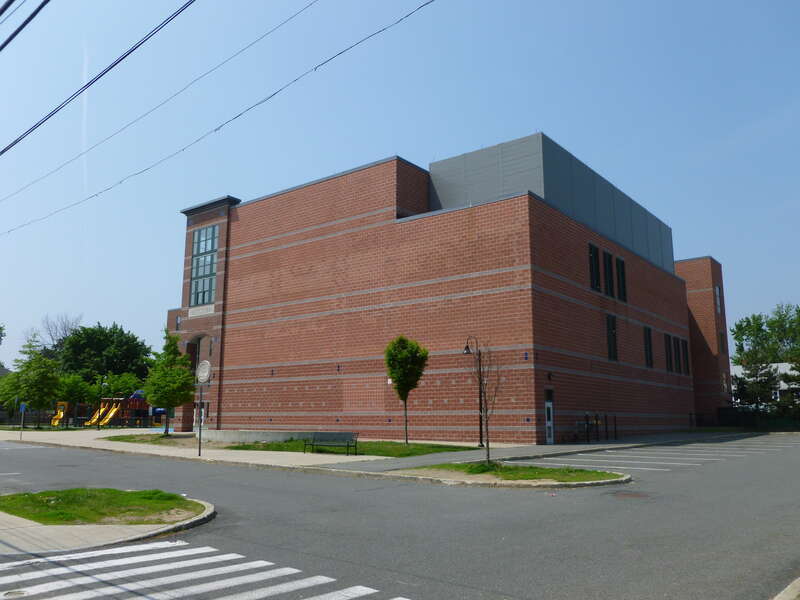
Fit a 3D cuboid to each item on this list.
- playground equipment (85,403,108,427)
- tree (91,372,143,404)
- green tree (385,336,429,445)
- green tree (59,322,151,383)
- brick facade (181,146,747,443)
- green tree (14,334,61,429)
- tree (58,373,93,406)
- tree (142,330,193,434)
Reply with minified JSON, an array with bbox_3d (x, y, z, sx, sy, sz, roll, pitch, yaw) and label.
[{"bbox_3d":[-31.893,12.053,68.000,0.800,2.500,2.600,-6,-12,30],"label":"playground equipment"},{"bbox_3d":[-33.287,11.719,76.557,5.635,6.259,5.635,-8,-13,38],"label":"tree"},{"bbox_3d":[0.335,4.382,31.768,2.135,5.261,2.135,0,-10,0],"label":"green tree"},{"bbox_3d":[-43.946,10.874,96.353,13.513,15.197,13.513,-8,-13,38],"label":"green tree"},{"bbox_3d":[5.854,2.614,56.050,32.500,17.400,36.900,-8,-13,38],"label":"brick facade"},{"bbox_3d":[-34.158,7.725,61.794,3.999,8.919,3.999,-8,-13,38],"label":"green tree"},{"bbox_3d":[-31.179,9.707,62.480,3.278,5.392,3.278,-8,-13,38],"label":"tree"},{"bbox_3d":[-15.122,5.455,42.916,3.247,6.916,3.247,-8,-13,38],"label":"tree"}]

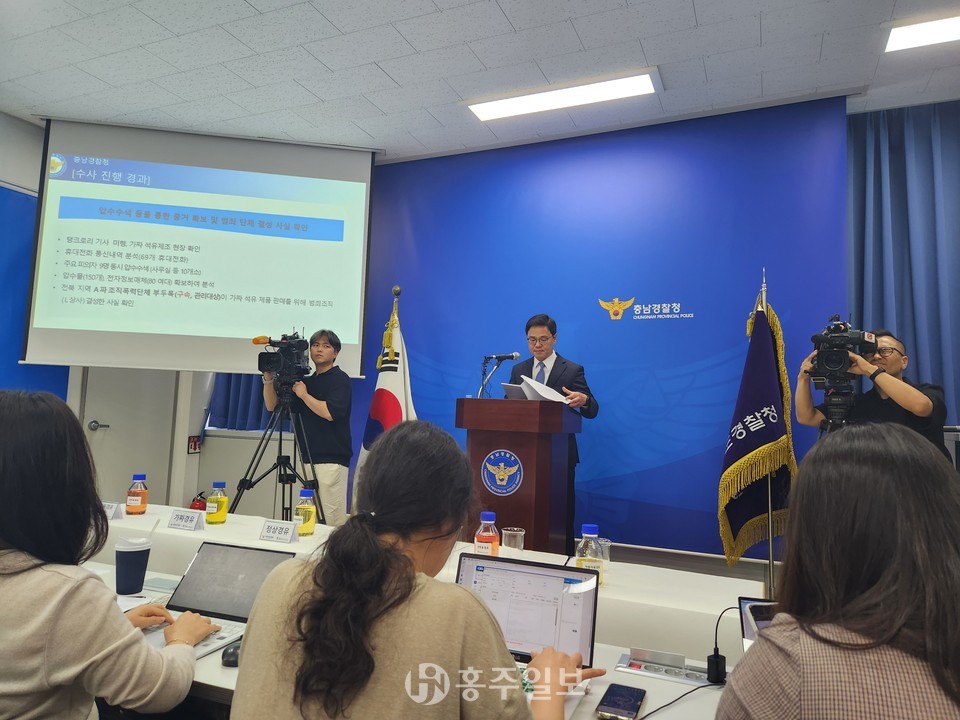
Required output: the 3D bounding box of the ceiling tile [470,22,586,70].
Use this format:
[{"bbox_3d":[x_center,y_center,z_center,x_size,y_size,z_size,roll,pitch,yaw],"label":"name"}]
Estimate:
[{"bbox_3d":[0.258,-1.756,3.561,0.600,0.015,0.300,0,-5,24],"label":"ceiling tile"}]

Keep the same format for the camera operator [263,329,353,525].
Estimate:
[{"bbox_3d":[-1.190,0.680,4.400,0.540,1.743,0.550,-2,-6,38],"label":"camera operator"}]

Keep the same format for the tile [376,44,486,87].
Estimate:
[{"bbox_3d":[-0.290,-1.757,3.789,0.600,0.015,0.300,0,-5,24],"label":"tile"}]

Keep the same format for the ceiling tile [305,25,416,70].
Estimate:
[{"bbox_3d":[-0.685,-1.784,3.637,0.600,0.015,0.300,0,-5,24],"label":"ceiling tile"}]

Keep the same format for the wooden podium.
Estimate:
[{"bbox_3d":[0.170,0.830,3.321,0.591,1.230,0.440,0,-5,24],"label":"wooden podium"}]

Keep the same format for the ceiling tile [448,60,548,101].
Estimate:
[{"bbox_3d":[0.104,-1.729,3.942,0.600,0.015,0.300,0,-5,24],"label":"ceiling tile"}]

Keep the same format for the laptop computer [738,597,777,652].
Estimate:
[{"bbox_3d":[0.631,0.564,1.063,0.320,0.209,0.323,1,-5,12],"label":"laptop computer"}]

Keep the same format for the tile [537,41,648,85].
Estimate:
[{"bbox_3d":[0.648,-1.729,3.697,0.600,0.018,0.300,0,-5,24],"label":"tile"}]

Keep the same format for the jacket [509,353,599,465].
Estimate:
[{"bbox_3d":[0.443,0.297,3.900,0.550,0.700,0.360,0,-5,24],"label":"jacket"}]

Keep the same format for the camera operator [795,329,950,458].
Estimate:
[{"bbox_3d":[2.003,0.717,3.280,0.680,1.717,0.560,-1,-5,30],"label":"camera operator"}]

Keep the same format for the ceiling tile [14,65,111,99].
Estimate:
[{"bbox_3d":[-2.730,-1.810,4.219,0.600,0.015,0.300,0,-5,24],"label":"ceiling tile"}]

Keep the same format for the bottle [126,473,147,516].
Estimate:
[{"bbox_3d":[-1.576,0.620,2.943,0.086,0.176,0.086,0,-5,24],"label":"bottle"}]

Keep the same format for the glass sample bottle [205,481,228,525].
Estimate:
[{"bbox_3d":[-1.164,0.636,2.837,0.086,0.176,0.086,0,-5,24],"label":"glass sample bottle"}]

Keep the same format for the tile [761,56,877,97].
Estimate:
[{"bbox_3d":[1.987,-1.674,3.759,0.600,0.018,0.300,0,-5,24],"label":"tile"}]

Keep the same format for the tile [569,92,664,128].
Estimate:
[{"bbox_3d":[0.894,-1.677,4.263,0.600,0.015,0.300,0,-5,24],"label":"tile"}]

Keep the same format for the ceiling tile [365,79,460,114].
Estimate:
[{"bbox_3d":[-0.445,-1.730,4.183,0.600,0.015,0.300,0,-5,24],"label":"ceiling tile"}]

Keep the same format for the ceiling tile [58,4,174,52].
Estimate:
[{"bbox_3d":[-2.030,-1.839,3.572,0.600,0.018,0.300,0,-5,24],"label":"ceiling tile"}]

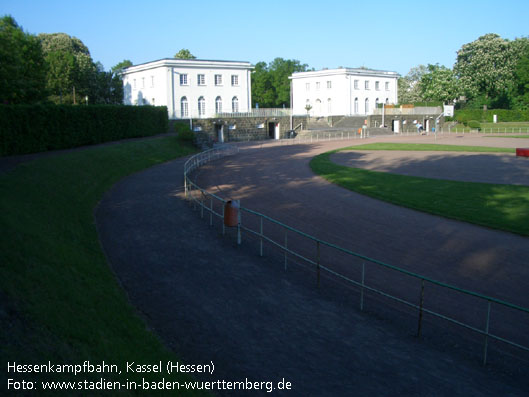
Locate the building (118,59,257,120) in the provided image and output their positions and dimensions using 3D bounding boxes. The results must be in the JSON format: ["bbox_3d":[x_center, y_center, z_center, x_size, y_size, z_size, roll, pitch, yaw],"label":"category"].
[{"bbox_3d":[-11.405,-15.440,77.741,14.200,7.610,14.940,-8,11,-37],"label":"building"}]

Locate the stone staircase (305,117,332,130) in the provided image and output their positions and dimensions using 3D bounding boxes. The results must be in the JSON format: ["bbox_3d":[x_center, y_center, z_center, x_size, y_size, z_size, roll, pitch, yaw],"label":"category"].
[{"bbox_3d":[8.147,-11.343,80.714,4.000,1.800,2.800,-8,11,-37],"label":"stone staircase"}]

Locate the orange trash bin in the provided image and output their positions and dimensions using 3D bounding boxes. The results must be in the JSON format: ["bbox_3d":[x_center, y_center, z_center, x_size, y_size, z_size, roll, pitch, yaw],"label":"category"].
[{"bbox_3d":[-0.904,0.415,14.785,0.360,0.730,0.420,-4,10,-21],"label":"orange trash bin"}]

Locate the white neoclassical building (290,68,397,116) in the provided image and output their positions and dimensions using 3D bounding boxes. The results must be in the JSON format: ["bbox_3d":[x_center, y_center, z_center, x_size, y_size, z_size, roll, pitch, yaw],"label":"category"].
[{"bbox_3d":[14.642,-19.264,98.614,14.200,7.610,14.940,-8,11,-37],"label":"white neoclassical building"}]

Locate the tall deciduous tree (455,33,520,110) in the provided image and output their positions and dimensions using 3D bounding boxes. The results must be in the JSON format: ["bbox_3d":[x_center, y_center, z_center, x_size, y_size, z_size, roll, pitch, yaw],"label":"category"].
[{"bbox_3d":[38.348,-21.323,92.000,11.000,13.300,11.000,3,10,23],"label":"tall deciduous tree"}]

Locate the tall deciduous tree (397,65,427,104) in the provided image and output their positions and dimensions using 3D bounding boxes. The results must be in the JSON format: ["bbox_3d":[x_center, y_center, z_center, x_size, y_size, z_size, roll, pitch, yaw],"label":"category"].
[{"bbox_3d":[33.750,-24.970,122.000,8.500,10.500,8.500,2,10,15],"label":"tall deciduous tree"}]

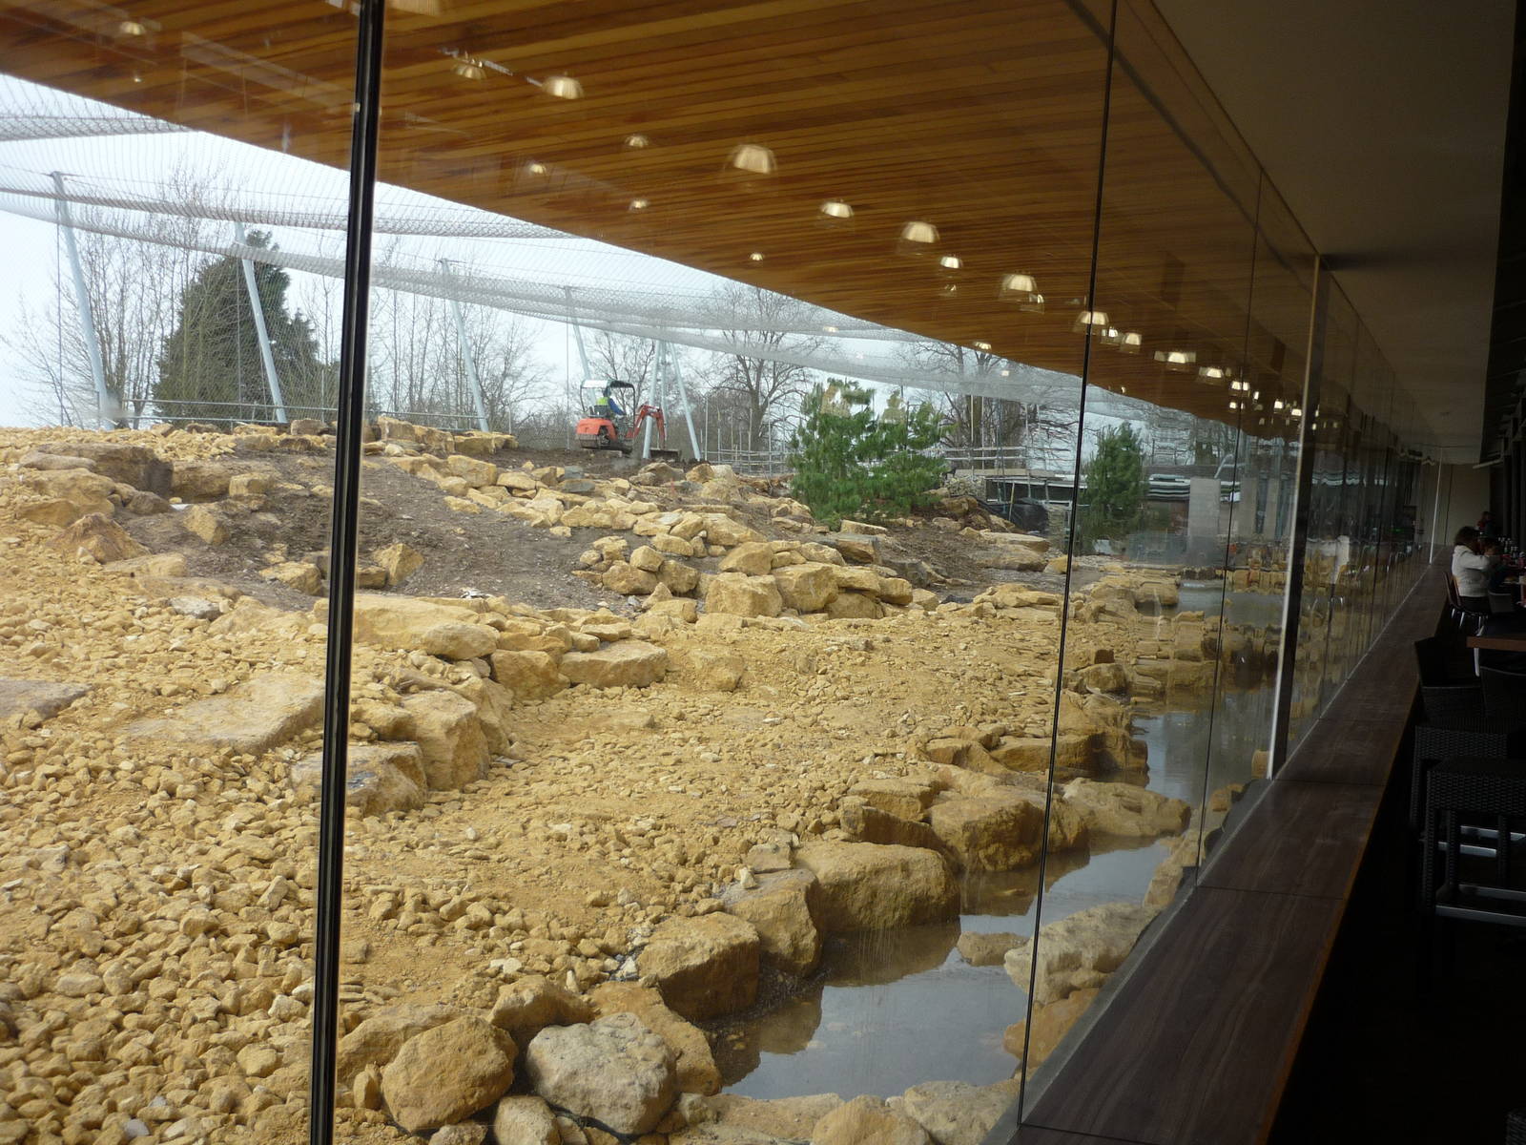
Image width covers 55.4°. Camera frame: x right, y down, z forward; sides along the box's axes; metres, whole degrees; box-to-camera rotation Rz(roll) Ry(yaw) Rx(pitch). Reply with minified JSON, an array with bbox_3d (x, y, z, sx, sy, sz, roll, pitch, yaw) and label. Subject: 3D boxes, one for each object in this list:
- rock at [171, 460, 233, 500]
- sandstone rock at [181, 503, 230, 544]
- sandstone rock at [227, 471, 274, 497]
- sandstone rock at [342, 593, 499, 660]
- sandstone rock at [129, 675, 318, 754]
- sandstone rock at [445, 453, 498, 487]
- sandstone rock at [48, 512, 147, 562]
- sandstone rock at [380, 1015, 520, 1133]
[{"bbox_3d":[-6.233,-1.029,16.200,0.700,0.430,0.500,2,5,-21],"label":"rock"},{"bbox_3d":[-4.827,-0.429,12.600,0.410,0.340,0.340,2,5,-21],"label":"sandstone rock"},{"bbox_3d":[-5.709,-0.982,16.200,0.510,0.270,0.400,2,5,-20],"label":"sandstone rock"},{"bbox_3d":[-2.146,0.328,8.800,1.020,0.380,0.700,3,5,-14],"label":"sandstone rock"},{"bbox_3d":[-2.641,0.699,7.200,0.720,0.200,1.100,4,4,0],"label":"sandstone rock"},{"bbox_3d":[-3.907,-1.366,19.500,0.680,0.420,0.520,3,4,-12],"label":"sandstone rock"},{"bbox_3d":[-5.483,-0.290,12.000,0.800,0.380,0.600,2,5,-25],"label":"sandstone rock"},{"bbox_3d":[-0.831,1.327,3.850,0.340,0.260,0.280,3,4,-11],"label":"sandstone rock"}]

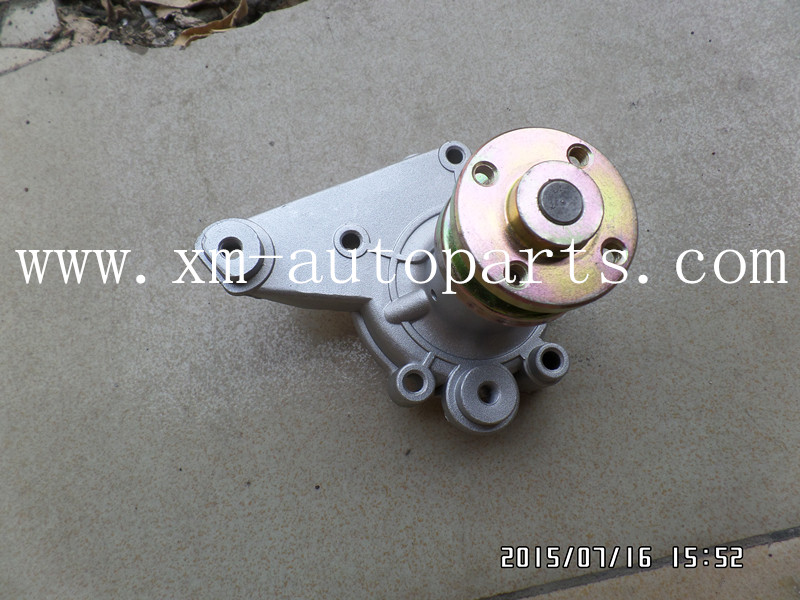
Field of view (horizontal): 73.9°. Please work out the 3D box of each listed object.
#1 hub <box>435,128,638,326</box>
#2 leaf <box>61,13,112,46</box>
[{"bbox_3d":[0.049,-0.028,0.189,0.067,0.036,0.067,2,76,-9],"label":"hub"},{"bbox_3d":[-0.216,-0.181,0.359,0.039,0.009,0.023,26,73,6],"label":"leaf"}]

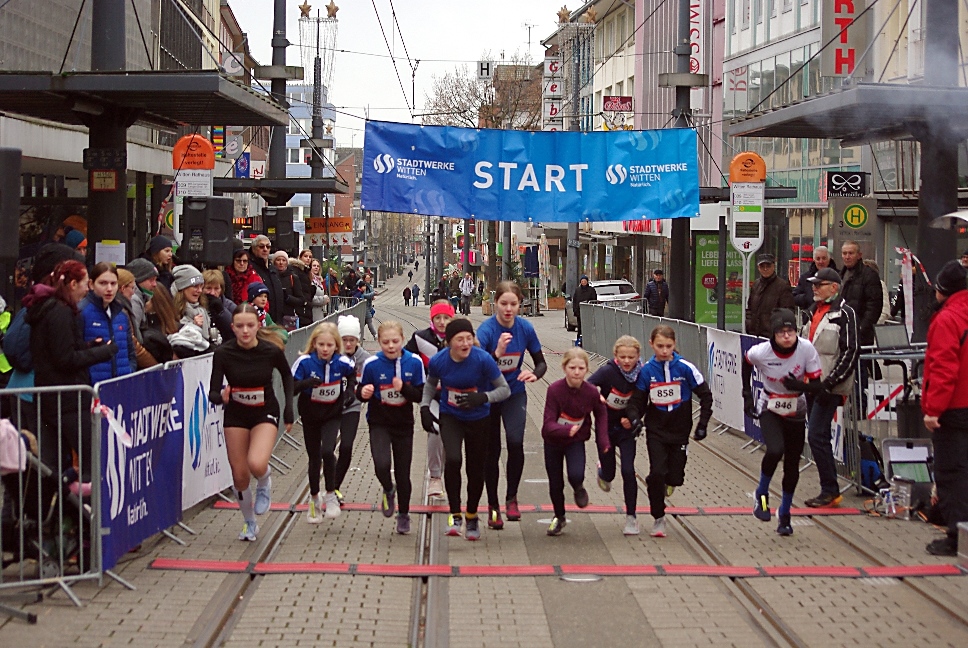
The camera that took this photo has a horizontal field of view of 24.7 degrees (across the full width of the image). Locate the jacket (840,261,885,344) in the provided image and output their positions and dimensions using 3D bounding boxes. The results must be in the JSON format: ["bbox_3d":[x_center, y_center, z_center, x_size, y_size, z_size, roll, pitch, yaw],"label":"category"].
[{"bbox_3d":[3.633,-0.198,21.300,0.520,0.820,0.360,1,2,37],"label":"jacket"}]

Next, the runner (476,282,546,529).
[{"bbox_3d":[0.187,0.554,15.000,0.490,1.660,0.560,0,1,0],"label":"runner"}]

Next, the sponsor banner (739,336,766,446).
[{"bbox_3d":[2.605,0.645,20.600,0.040,0.980,3.000,1,1,-1],"label":"sponsor banner"}]

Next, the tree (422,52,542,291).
[{"bbox_3d":[0.020,-5.769,90.000,5.000,10.500,5.000,1,2,0],"label":"tree"}]

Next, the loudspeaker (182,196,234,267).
[{"bbox_3d":[-2.722,-0.921,21.800,0.410,0.665,0.380,1,2,22],"label":"loudspeaker"}]

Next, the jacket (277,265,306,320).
[{"bbox_3d":[-2.305,-0.292,26.300,0.480,0.740,0.330,-1,2,-30],"label":"jacket"}]

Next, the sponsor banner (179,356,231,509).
[{"bbox_3d":[-1.965,0.707,16.100,0.040,0.980,3.000,1,1,1],"label":"sponsor banner"}]

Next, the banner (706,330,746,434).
[{"bbox_3d":[2.506,0.581,23.100,0.040,0.960,2.400,1,2,-2],"label":"banner"}]

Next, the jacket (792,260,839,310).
[{"bbox_3d":[3.273,-0.269,21.600,0.560,0.780,0.340,1,1,12],"label":"jacket"}]

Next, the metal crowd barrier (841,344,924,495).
[{"bbox_3d":[3.850,0.763,17.100,2.000,1.100,0.450,0,1,0],"label":"metal crowd barrier"}]

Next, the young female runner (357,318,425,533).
[{"bbox_3d":[-0.618,0.684,14.600,0.450,1.400,0.580,1,2,-2],"label":"young female runner"}]

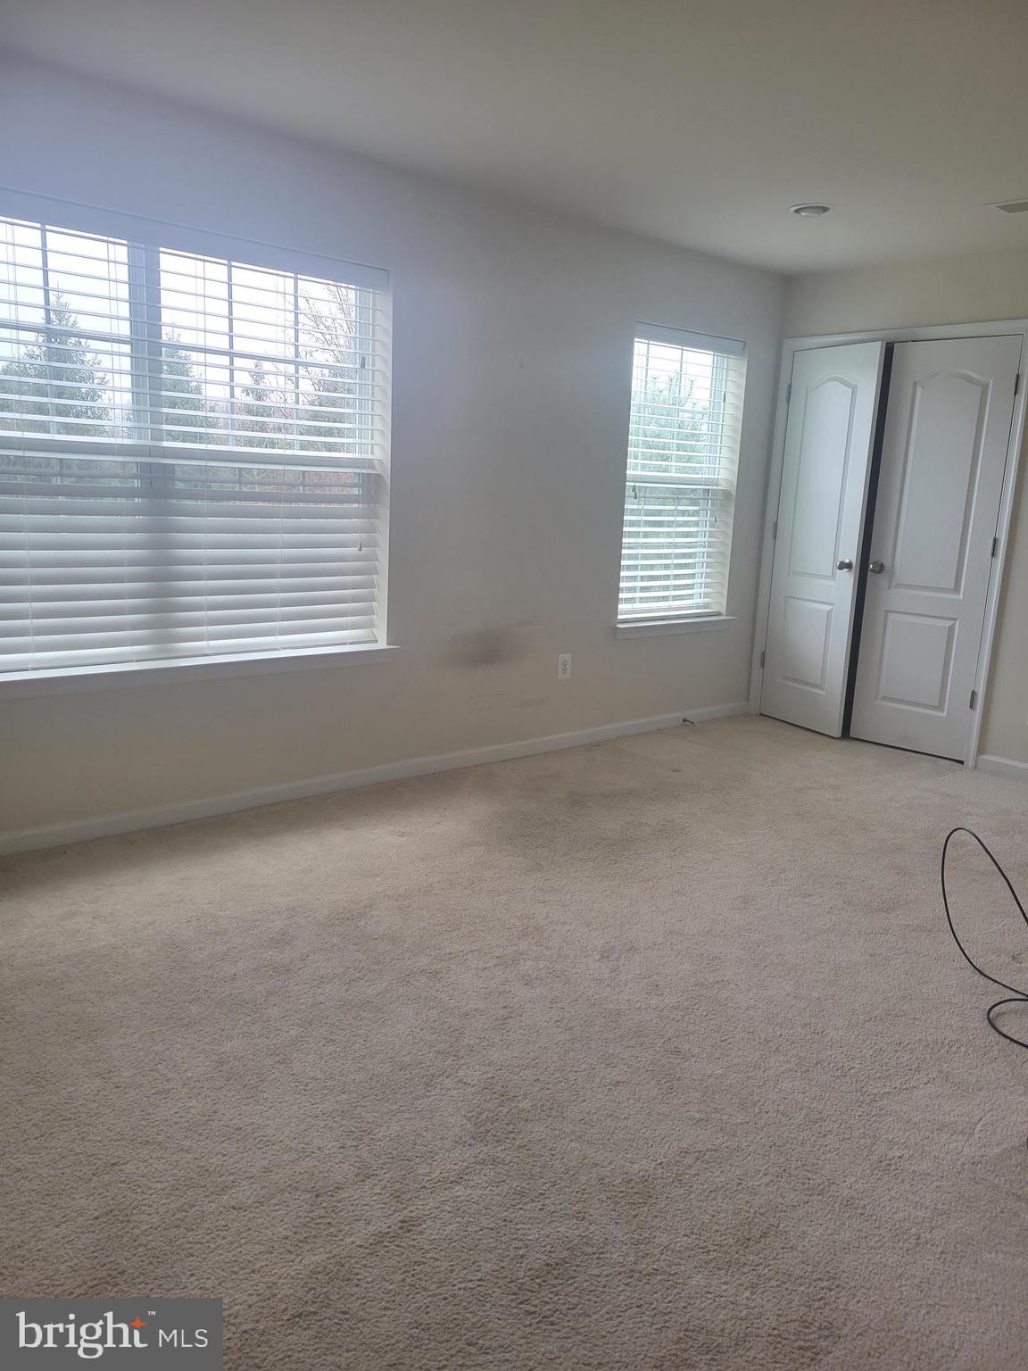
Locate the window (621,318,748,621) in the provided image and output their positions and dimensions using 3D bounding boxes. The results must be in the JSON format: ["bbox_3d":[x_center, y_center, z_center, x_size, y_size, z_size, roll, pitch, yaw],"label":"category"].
[{"bbox_3d":[0.850,-1.060,5.337,0.865,1.464,0.120,-7,15,-40],"label":"window"}]

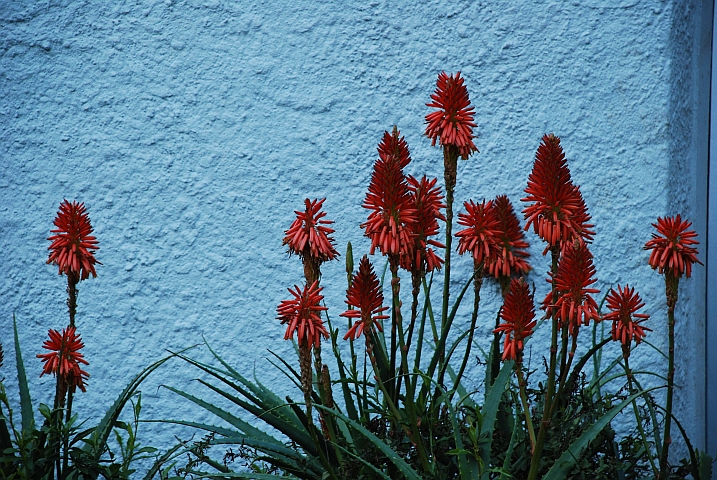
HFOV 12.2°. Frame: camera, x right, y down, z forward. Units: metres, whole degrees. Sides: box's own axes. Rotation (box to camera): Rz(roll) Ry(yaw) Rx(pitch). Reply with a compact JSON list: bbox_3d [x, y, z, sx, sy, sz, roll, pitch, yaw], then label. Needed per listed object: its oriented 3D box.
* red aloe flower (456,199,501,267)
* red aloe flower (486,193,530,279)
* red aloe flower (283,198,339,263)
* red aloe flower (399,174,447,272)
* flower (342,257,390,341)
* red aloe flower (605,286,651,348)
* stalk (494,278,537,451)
[{"bbox_3d":[0.238,-0.014,6.640,0.090,0.134,0.088,0,4,0],"label":"red aloe flower"},{"bbox_3d":[0.304,-0.007,6.780,0.090,0.168,0.087,0,4,0],"label":"red aloe flower"},{"bbox_3d":[-0.094,-0.019,6.620,0.110,0.127,0.107,0,4,0],"label":"red aloe flower"},{"bbox_3d":[0.130,-0.033,6.680,0.092,0.195,0.089,0,4,0],"label":"red aloe flower"},{"bbox_3d":[0.013,0.113,6.520,0.093,0.165,0.091,0,4,0],"label":"flower"},{"bbox_3d":[0.532,0.149,6.600,0.093,0.123,0.090,0,4,0],"label":"red aloe flower"},{"bbox_3d":[0.305,0.241,6.500,0.082,0.335,0.079,0,4,0],"label":"stalk"}]

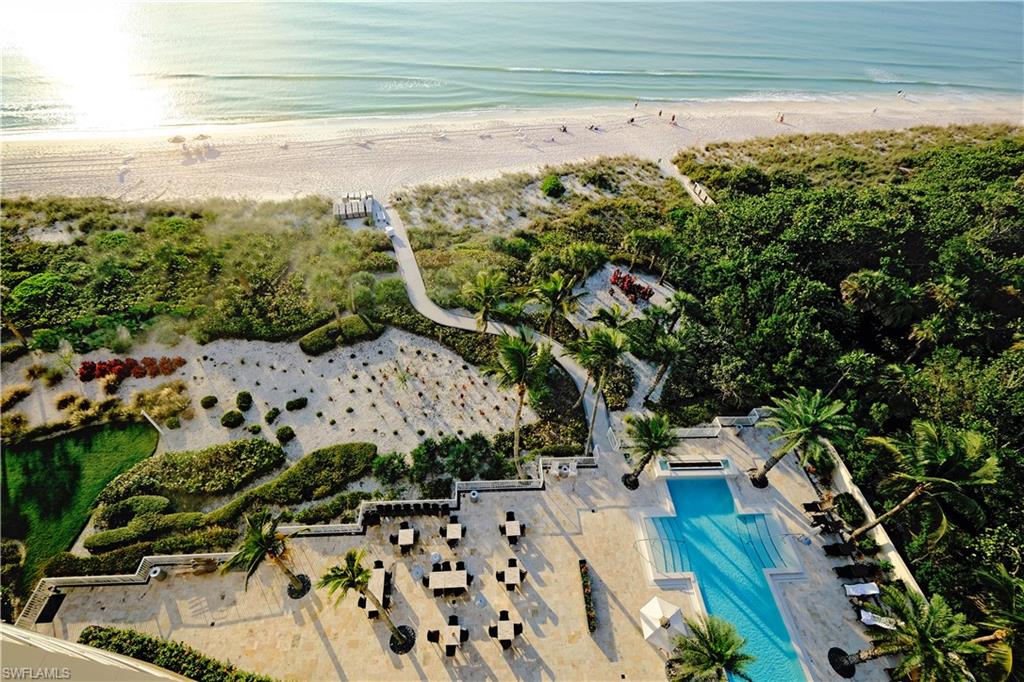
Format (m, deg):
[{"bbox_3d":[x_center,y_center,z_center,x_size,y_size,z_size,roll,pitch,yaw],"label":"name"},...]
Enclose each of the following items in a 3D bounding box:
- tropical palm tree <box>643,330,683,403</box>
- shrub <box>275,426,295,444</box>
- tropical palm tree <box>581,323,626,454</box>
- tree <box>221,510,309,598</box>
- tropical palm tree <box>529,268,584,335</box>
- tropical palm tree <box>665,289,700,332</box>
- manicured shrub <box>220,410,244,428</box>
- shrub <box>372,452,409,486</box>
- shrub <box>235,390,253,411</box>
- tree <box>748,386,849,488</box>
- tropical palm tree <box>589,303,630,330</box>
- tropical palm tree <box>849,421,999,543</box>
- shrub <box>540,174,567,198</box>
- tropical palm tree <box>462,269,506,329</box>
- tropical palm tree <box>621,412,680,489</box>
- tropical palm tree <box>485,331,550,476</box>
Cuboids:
[{"bbox_3d":[12.360,2.660,35.890,3.000,7.600,3.000,0,46,-4],"label":"tropical palm tree"},{"bbox_3d":[-17.900,7.420,33.840,1.400,1.150,1.400,0,46,-4],"label":"shrub"},{"bbox_3d":[5.190,4.500,29.700,3.300,13.300,3.200,0,46,-4],"label":"tropical palm tree"},{"bbox_3d":[-12.850,12.400,23.350,3.700,7.700,3.600,0,46,-4],"label":"tree"},{"bbox_3d":[4.022,-2.822,39.875,4.900,7.000,4.800,0,45,0],"label":"tropical palm tree"},{"bbox_3d":[15.951,-2.418,40.884,3.500,5.000,3.500,0,45,0],"label":"tropical palm tree"},{"bbox_3d":[-22.580,6.380,34.550,1.650,1.150,1.550,0,46,-4],"label":"manicured shrub"},{"bbox_3d":[-9.050,9.600,31.830,2.500,2.000,2.400,0,46,-4],"label":"shrub"},{"bbox_3d":[-22.737,5.167,35.986,1.300,1.200,1.300,0,45,0],"label":"shrub"},{"bbox_3d":[18.151,7.244,28.040,5.200,8.100,5.100,0,45,0],"label":"tree"},{"bbox_3d":[9.163,-0.853,39.319,3.800,5.000,3.800,0,45,0],"label":"tropical palm tree"},{"bbox_3d":[22.617,9.744,24.975,6.200,8.900,6.000,0,45,0],"label":"tropical palm tree"},{"bbox_3d":[6.670,-24.560,67.710,4.000,2.900,4.000,0,46,-4],"label":"shrub"},{"bbox_3d":[-2.679,-2.752,39.946,4.100,6.800,4.200,0,45,0],"label":"tropical palm tree"},{"bbox_3d":[9.030,7.900,29.500,3.500,7.400,3.500,0,46,-4],"label":"tropical palm tree"},{"bbox_3d":[0.433,5.420,27.248,4.000,12.800,4.100,0,45,0],"label":"tropical palm tree"}]

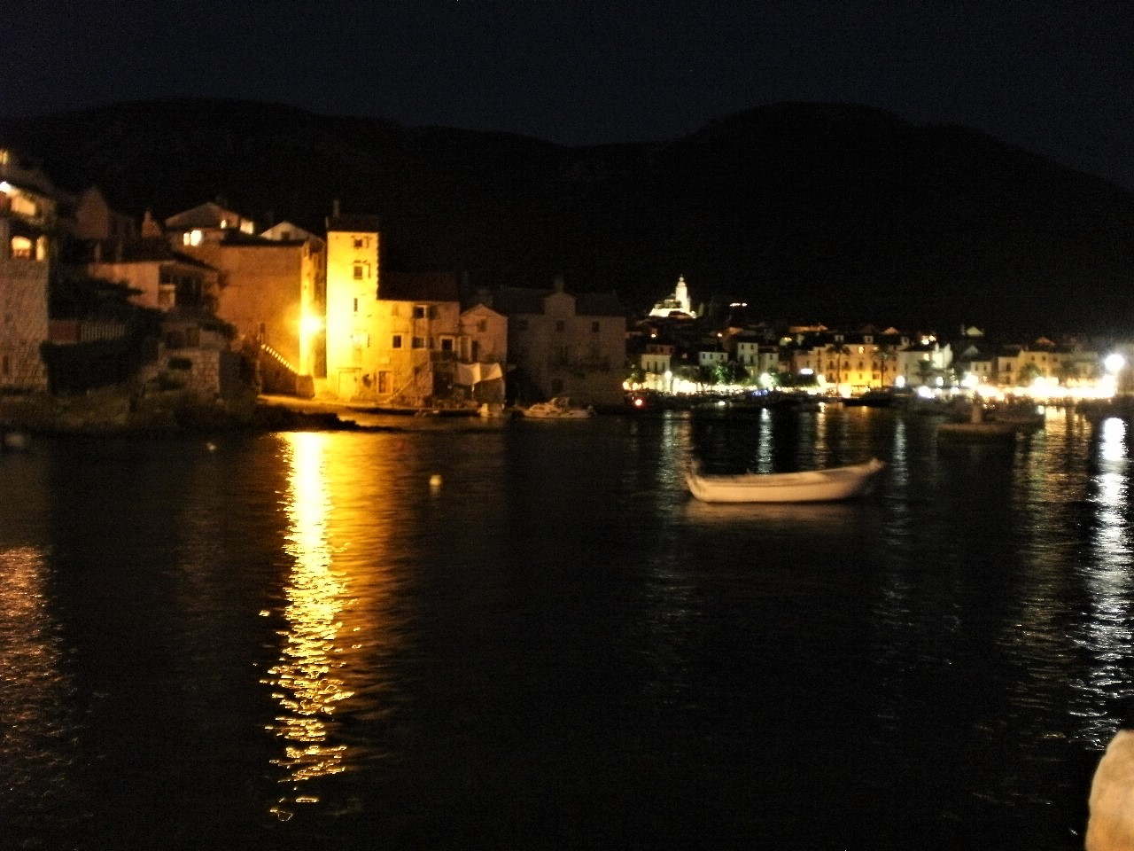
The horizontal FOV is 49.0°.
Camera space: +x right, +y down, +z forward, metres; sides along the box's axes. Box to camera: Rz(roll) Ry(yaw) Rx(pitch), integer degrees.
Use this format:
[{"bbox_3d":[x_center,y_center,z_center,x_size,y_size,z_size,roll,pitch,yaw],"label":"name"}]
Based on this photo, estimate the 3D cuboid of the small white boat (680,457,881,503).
[{"bbox_3d":[4.507,1.093,25.668,4.150,0.900,1.500,0,1,-5],"label":"small white boat"}]

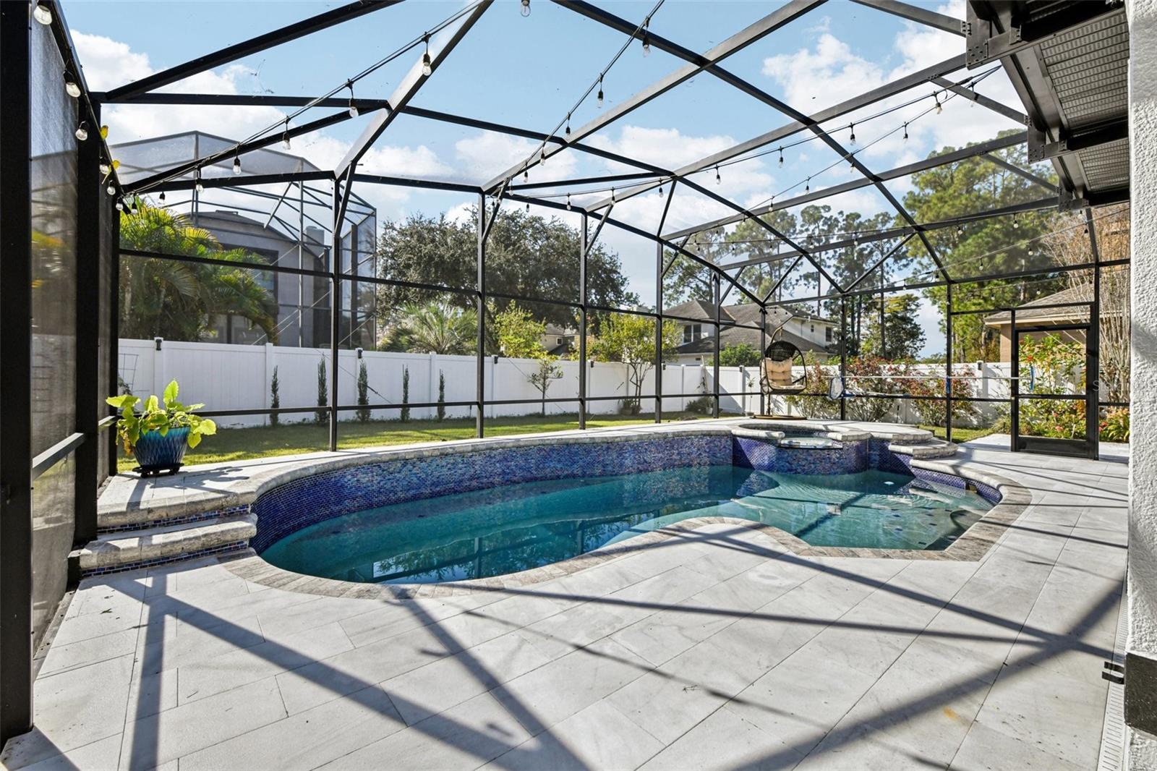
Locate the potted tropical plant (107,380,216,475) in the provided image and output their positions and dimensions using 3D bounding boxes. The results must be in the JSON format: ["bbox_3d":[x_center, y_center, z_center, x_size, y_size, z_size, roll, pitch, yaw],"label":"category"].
[{"bbox_3d":[-3.744,0.375,4.330,0.740,0.850,0.700,0,0,-41],"label":"potted tropical plant"}]

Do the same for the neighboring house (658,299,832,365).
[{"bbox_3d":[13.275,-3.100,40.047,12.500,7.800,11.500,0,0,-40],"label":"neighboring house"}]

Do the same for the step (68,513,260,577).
[{"bbox_3d":[-2.739,1.058,3.269,0.860,0.163,0.430,0,0,-40],"label":"step"}]

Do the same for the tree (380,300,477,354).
[{"bbox_3d":[-5.899,-1.200,19.000,3.700,4.300,3.700,0,0,-17],"label":"tree"}]

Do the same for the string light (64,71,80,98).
[{"bbox_3d":[-2.502,-1.486,2.380,0.050,0.120,0.050,0,0,-40],"label":"string light"}]

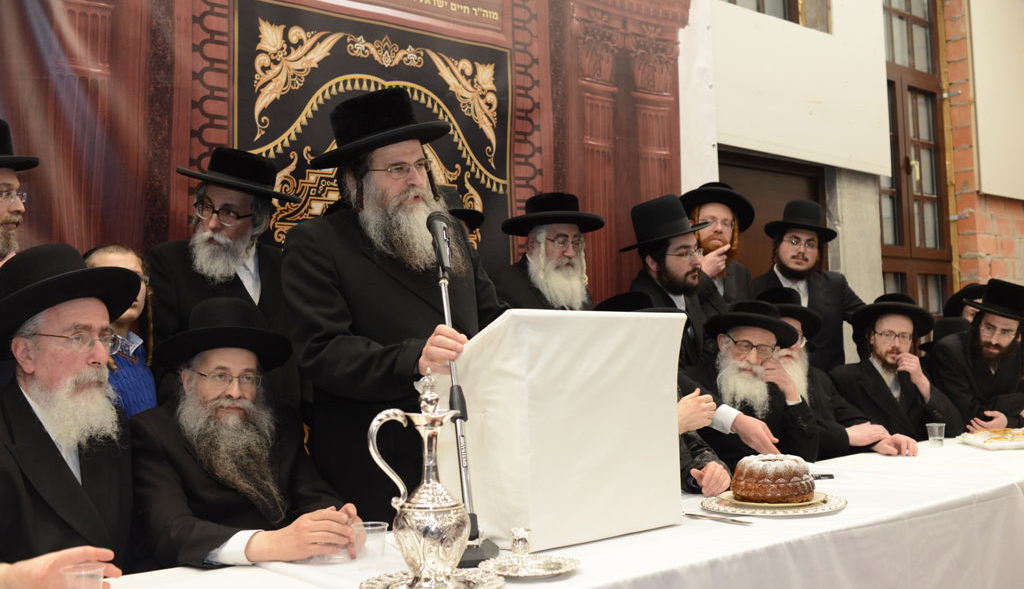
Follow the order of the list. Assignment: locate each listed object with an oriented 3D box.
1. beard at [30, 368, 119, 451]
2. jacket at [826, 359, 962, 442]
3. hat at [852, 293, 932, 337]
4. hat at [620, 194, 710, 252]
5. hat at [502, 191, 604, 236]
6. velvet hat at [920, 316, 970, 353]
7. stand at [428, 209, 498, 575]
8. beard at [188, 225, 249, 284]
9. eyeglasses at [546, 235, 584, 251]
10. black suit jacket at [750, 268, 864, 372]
[{"bbox_3d":[-0.756,0.199,1.720,0.105,0.145,0.135,-4,-4,28],"label":"beard"},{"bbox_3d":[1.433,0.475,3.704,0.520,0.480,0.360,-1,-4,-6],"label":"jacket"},{"bbox_3d":[1.452,0.084,3.800,0.320,0.115,0.345,-2,-21,9],"label":"hat"},{"bbox_3d":[0.555,-0.280,3.720,0.355,0.145,0.325,-17,1,0],"label":"hat"},{"bbox_3d":[0.148,-0.292,3.550,0.350,0.120,0.380,-1,-9,0],"label":"hat"},{"bbox_3d":[2.129,0.193,4.800,0.330,0.135,0.370,-4,-11,35],"label":"velvet hat"},{"bbox_3d":[-0.104,0.206,2.140,0.120,0.740,0.160,2,-5,-37],"label":"stand"},{"bbox_3d":[-0.749,-0.102,2.550,0.135,0.140,0.095,13,11,21],"label":"beard"},{"bbox_3d":[0.171,-0.179,3.500,0.140,0.045,0.140,2,3,-33],"label":"eyeglasses"},{"bbox_3d":[1.290,0.250,4.380,0.520,0.680,0.300,-2,-4,6],"label":"black suit jacket"}]

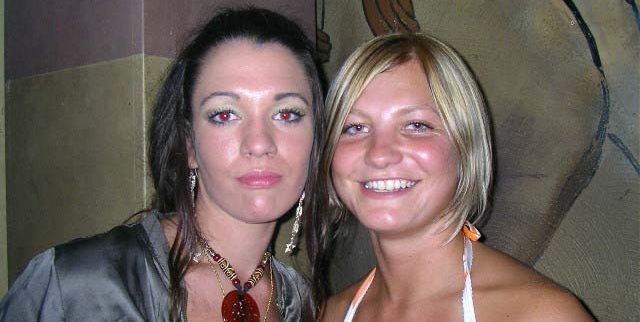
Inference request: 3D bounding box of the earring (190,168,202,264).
[{"bbox_3d":[-0.136,0.060,0.770,0.010,0.105,0.005,-2,-2,0],"label":"earring"}]

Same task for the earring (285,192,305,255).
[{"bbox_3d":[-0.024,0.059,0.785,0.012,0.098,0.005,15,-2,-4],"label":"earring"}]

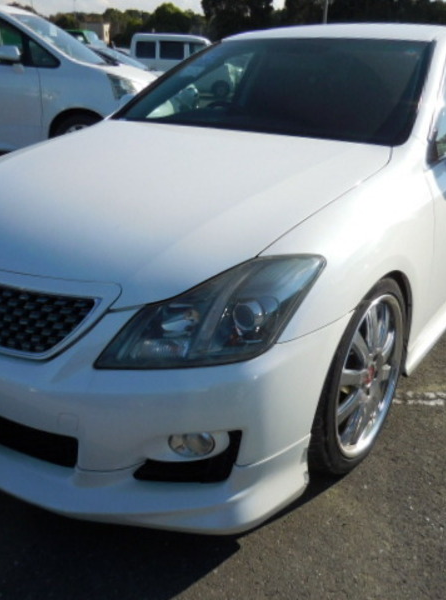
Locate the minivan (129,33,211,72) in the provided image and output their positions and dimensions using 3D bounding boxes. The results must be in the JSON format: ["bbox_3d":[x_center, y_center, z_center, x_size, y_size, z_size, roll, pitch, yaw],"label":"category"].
[{"bbox_3d":[-1.098,-7.608,18.802,3.395,1.880,1.475,6,23,12],"label":"minivan"}]

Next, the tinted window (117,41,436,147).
[{"bbox_3d":[0.230,-0.966,2.575,1.460,0.130,0.850,16,54,32],"label":"tinted window"}]

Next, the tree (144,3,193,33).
[{"bbox_3d":[-4.661,-22.744,50.124,5.000,5.313,4.800,1,23,0],"label":"tree"}]

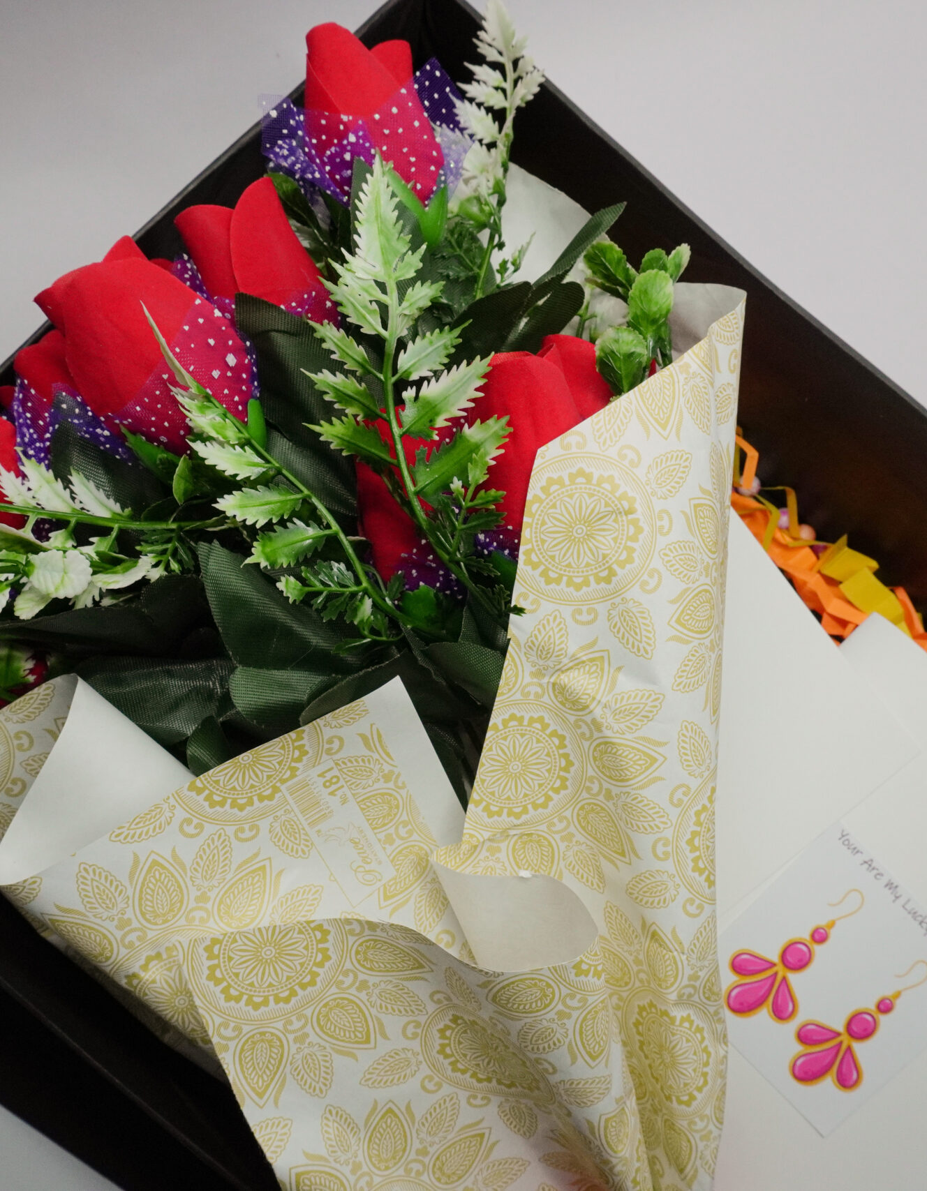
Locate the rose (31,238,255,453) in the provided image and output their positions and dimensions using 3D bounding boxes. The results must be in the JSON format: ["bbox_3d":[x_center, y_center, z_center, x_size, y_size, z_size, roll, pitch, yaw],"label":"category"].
[{"bbox_3d":[-0.090,-0.071,0.335,0.049,0.049,0.061,-41,99,-6],"label":"rose"}]

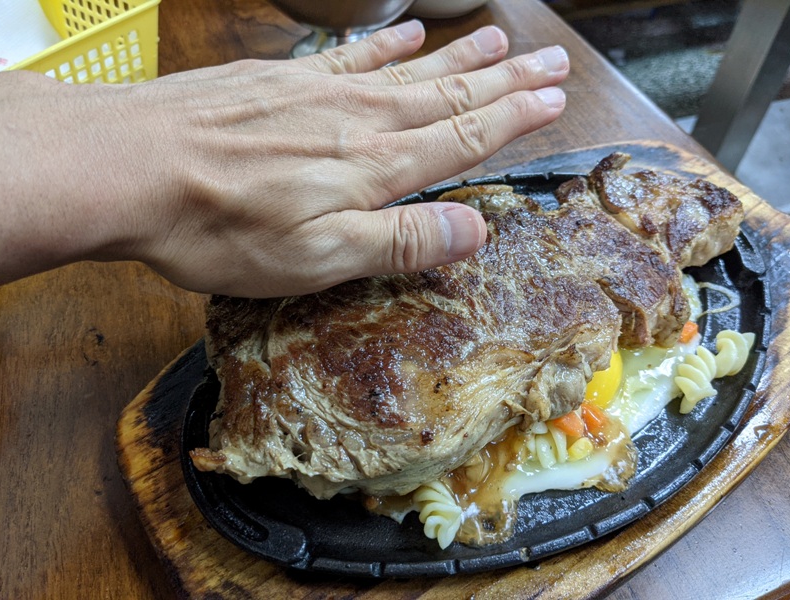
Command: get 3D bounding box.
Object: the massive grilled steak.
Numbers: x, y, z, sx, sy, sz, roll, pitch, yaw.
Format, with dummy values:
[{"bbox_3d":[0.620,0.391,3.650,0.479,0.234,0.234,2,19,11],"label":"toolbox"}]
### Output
[{"bbox_3d":[0.035,-0.004,0.262,0.250,0.040,0.115,-27,51,-25],"label":"massive grilled steak"}]

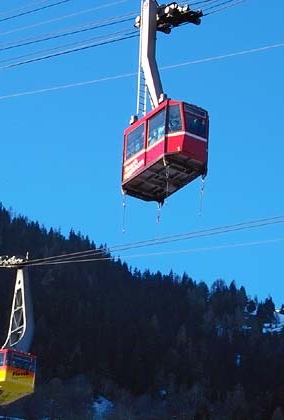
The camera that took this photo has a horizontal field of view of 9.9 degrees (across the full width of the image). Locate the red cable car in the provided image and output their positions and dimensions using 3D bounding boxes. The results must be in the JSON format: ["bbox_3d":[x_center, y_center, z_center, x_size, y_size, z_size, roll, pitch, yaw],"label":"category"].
[{"bbox_3d":[0.967,-2.409,68.471,2.140,2.550,3.950,23,-36,-29],"label":"red cable car"}]

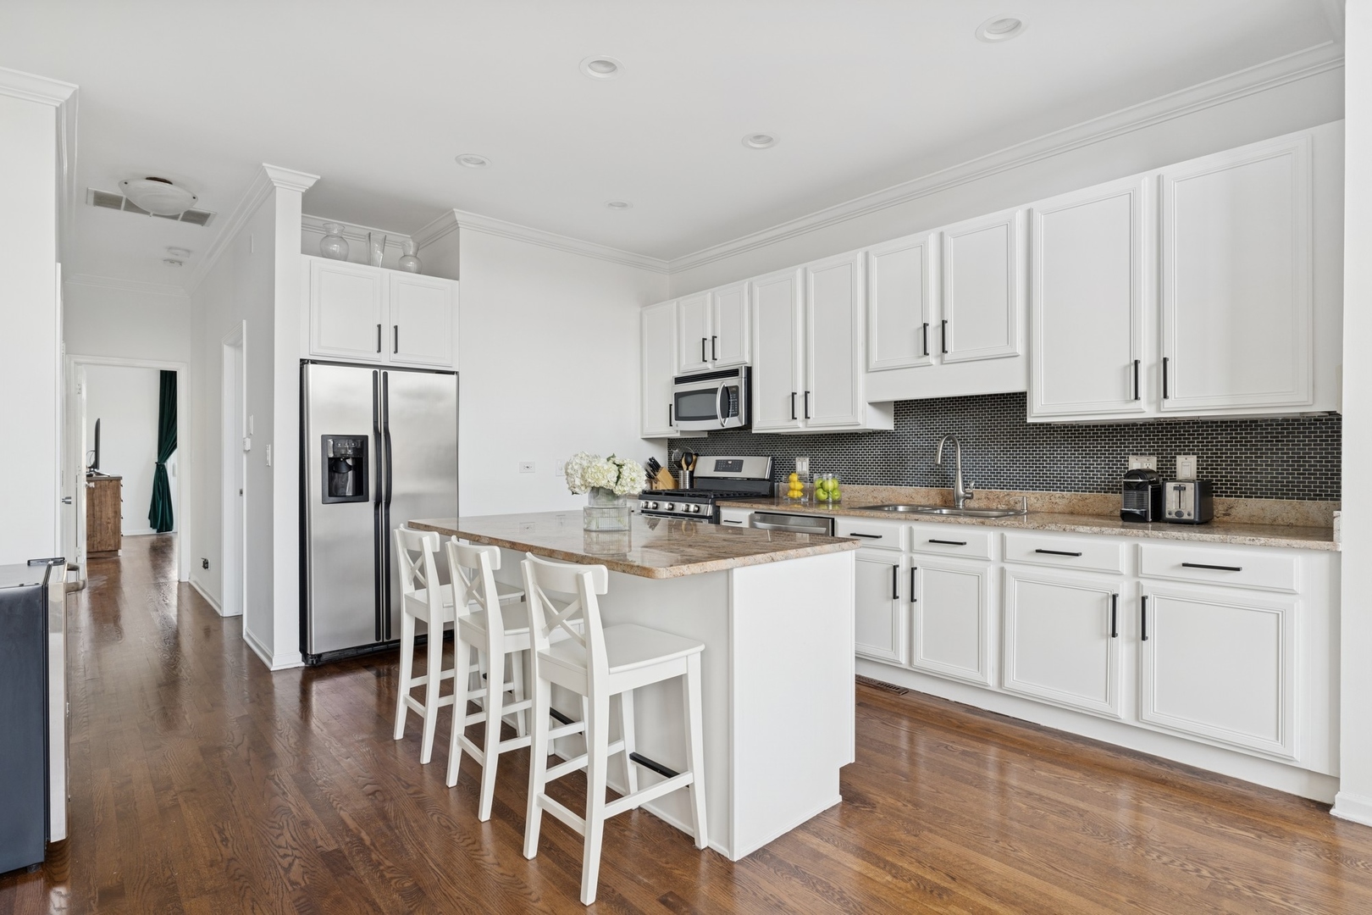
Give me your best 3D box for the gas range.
[{"bbox_3d":[0.149,0.603,4.962,0.700,1.205,0.765,0,0,-42],"label":"gas range"}]

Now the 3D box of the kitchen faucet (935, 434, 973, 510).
[{"bbox_3d":[1.449,0.083,3.700,0.285,0.415,0.110,0,0,-42],"label":"kitchen faucet"}]

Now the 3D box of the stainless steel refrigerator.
[{"bbox_3d":[-2.047,0.322,4.435,0.885,1.767,0.780,0,0,-42],"label":"stainless steel refrigerator"}]

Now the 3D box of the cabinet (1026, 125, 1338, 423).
[{"bbox_3d":[2.141,-0.701,3.024,0.345,1.064,1.113,0,0,-42],"label":"cabinet"}]

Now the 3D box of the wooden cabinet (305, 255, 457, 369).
[{"bbox_3d":[-2.056,-0.881,4.488,0.948,0.608,0.550,0,0,-42],"label":"wooden cabinet"}]

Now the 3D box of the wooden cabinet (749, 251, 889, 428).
[{"bbox_3d":[0.857,-0.701,4.459,0.345,1.064,0.910,0,0,-42],"label":"wooden cabinet"}]

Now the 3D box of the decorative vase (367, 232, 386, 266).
[{"bbox_3d":[-1.981,-1.317,4.401,0.122,0.265,0.122,0,0,-42],"label":"decorative vase"}]

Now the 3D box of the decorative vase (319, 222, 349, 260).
[{"bbox_3d":[-2.175,-1.316,4.240,0.183,0.262,0.183,0,0,-42],"label":"decorative vase"}]

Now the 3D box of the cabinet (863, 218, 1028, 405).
[{"bbox_3d":[1.470,-0.781,3.791,0.323,0.915,0.930,0,0,-42],"label":"cabinet"}]

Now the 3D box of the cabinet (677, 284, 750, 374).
[{"bbox_3d":[0.300,-0.937,5.098,0.323,0.604,0.768,0,0,-42],"label":"cabinet"}]

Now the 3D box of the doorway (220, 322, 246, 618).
[{"bbox_3d":[-3.200,0.160,4.940,0.140,2.090,0.870,0,0,-42],"label":"doorway"}]

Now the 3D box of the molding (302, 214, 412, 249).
[{"bbox_3d":[-2.321,-1.583,4.818,0.910,0.087,0.085,0,0,-42],"label":"molding"}]

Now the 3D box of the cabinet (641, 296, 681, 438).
[{"bbox_3d":[-0.113,-0.697,5.560,0.323,1.080,0.473,0,0,-42],"label":"cabinet"}]

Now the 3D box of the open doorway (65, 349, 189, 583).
[{"bbox_3d":[-5.228,0.144,6.453,0.891,2.122,0.150,0,0,-42],"label":"open doorway"}]

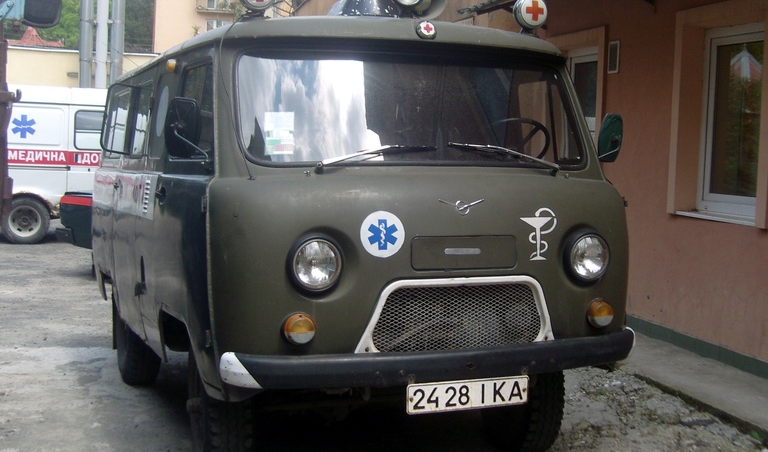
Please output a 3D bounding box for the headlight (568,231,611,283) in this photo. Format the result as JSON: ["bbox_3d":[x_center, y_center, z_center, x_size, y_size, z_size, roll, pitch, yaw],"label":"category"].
[{"bbox_3d":[0.828,0.127,4.020,0.195,0.195,0.090,-1,4,-23],"label":"headlight"}]

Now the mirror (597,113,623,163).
[{"bbox_3d":[1.043,-0.403,4.503,0.155,0.230,0.070,-2,5,-41],"label":"mirror"}]

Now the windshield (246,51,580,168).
[{"bbox_3d":[0.185,-0.471,4.014,1.520,0.510,0.200,-1,-16,-23],"label":"windshield"}]

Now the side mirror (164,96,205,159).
[{"bbox_3d":[-0.766,-0.378,3.736,0.155,0.230,0.070,0,3,-8],"label":"side mirror"}]

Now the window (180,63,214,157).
[{"bbox_3d":[-0.774,-0.475,4.009,0.070,0.420,0.630,8,0,-23],"label":"window"}]

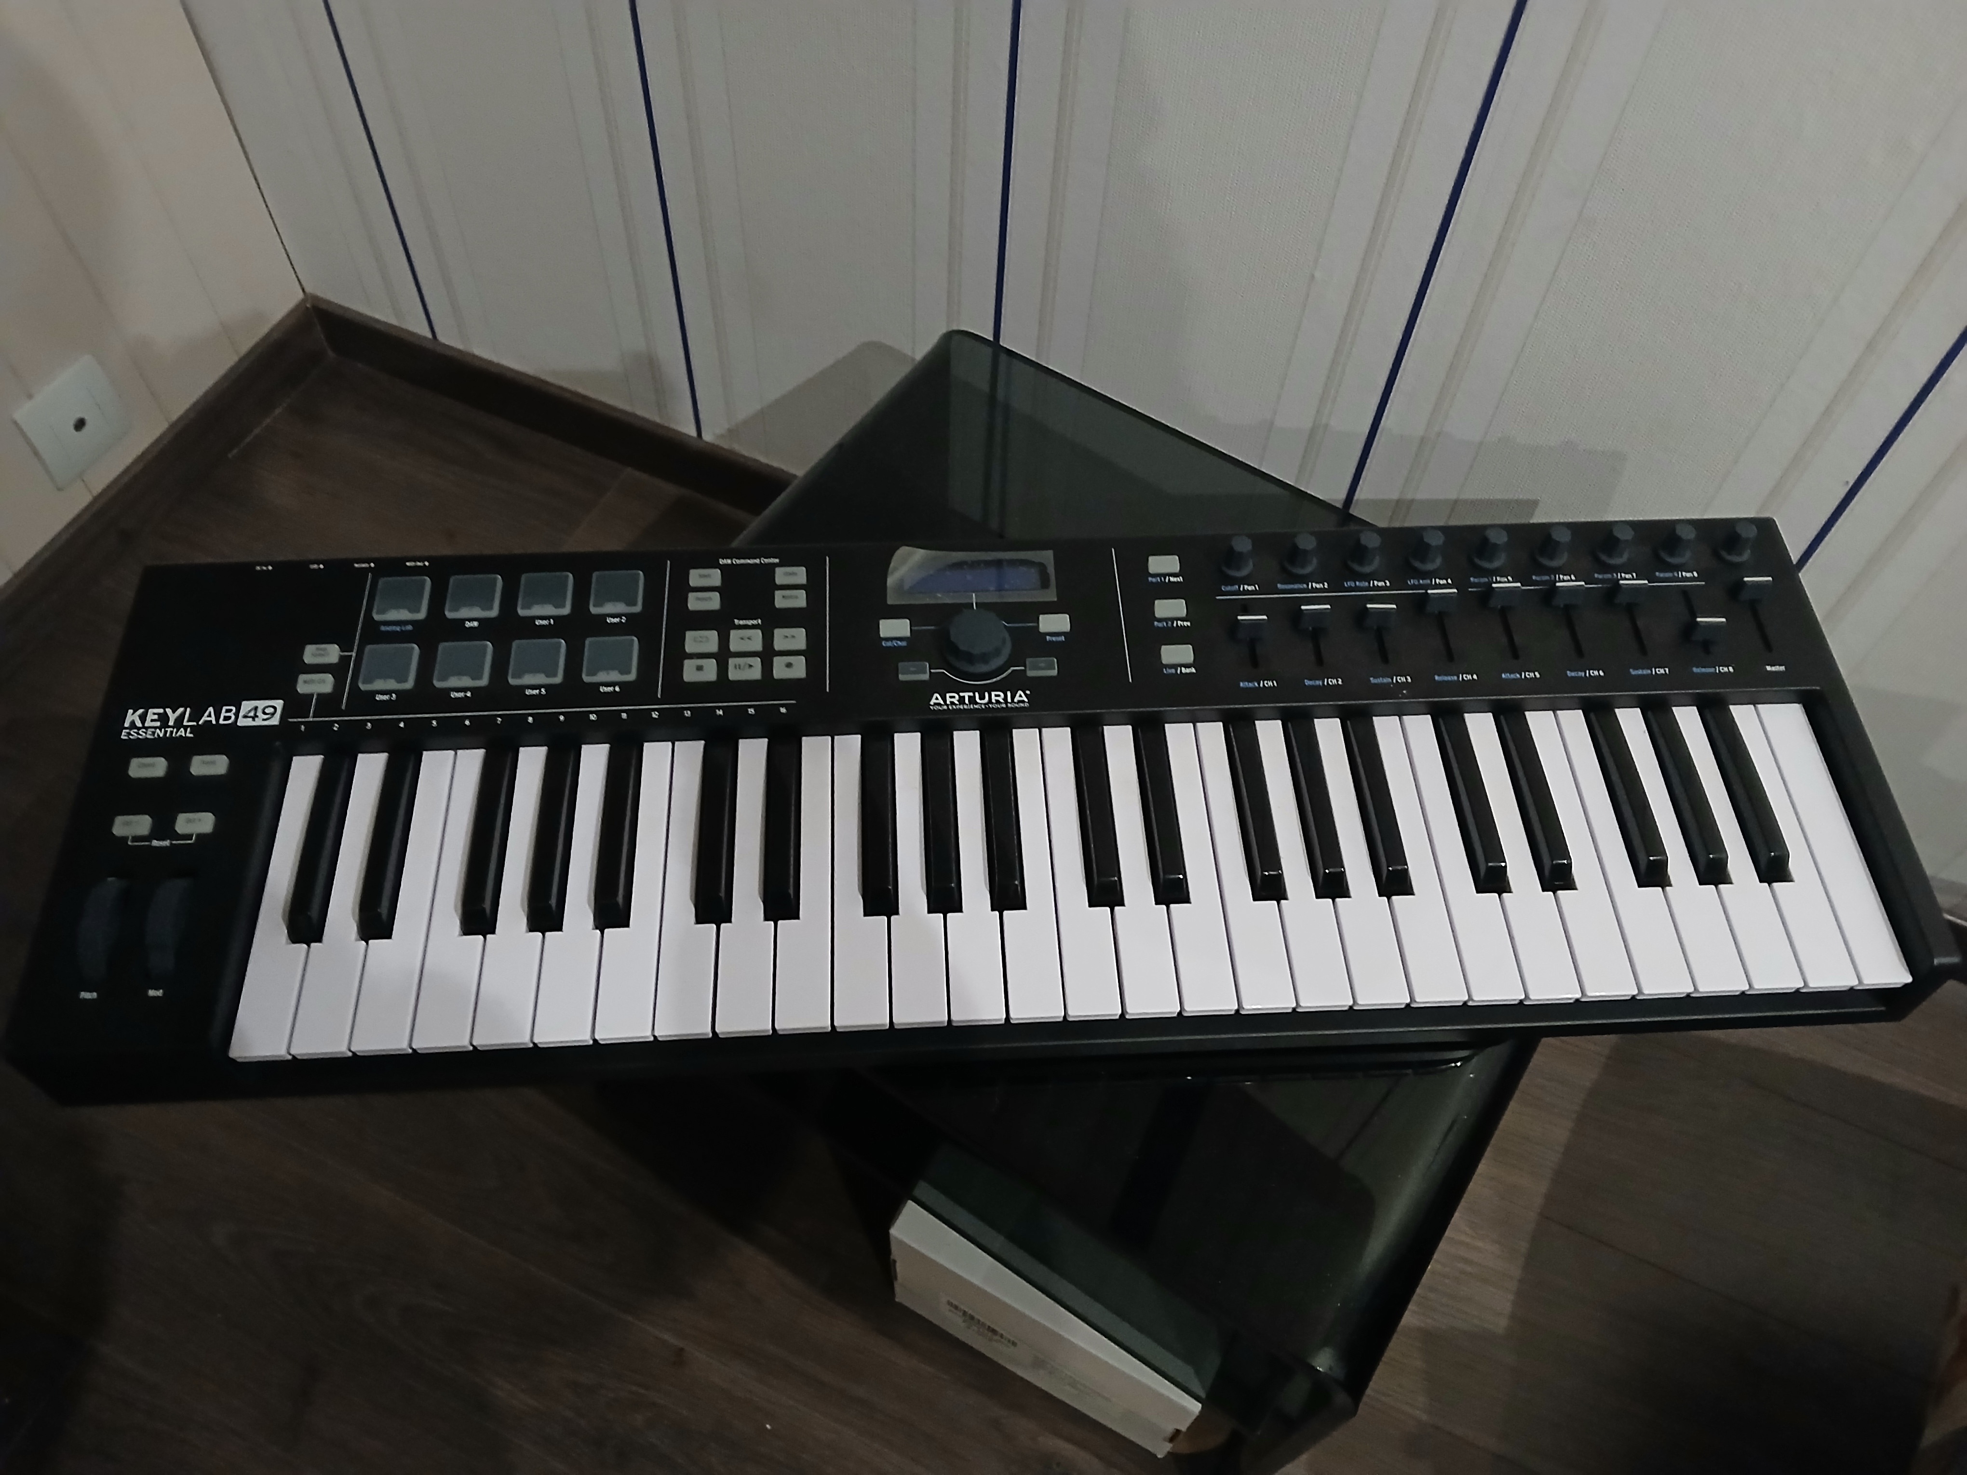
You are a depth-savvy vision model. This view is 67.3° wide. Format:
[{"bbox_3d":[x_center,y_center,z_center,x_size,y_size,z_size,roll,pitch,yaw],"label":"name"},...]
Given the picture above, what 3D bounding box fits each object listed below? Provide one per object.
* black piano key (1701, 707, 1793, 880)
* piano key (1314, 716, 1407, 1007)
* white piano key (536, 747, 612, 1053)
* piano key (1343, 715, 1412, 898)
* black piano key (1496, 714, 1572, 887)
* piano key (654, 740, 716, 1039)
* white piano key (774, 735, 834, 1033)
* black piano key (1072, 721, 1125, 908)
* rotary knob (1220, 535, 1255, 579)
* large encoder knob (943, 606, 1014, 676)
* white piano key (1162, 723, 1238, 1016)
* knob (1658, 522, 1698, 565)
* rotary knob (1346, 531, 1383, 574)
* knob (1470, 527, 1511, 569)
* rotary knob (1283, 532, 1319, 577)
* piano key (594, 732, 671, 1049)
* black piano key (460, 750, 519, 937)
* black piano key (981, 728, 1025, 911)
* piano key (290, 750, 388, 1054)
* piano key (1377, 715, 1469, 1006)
[{"bbox_3d":[0.338,0.021,0.652,0.014,0.012,0.089,-2,59,-3],"label":"black piano key"},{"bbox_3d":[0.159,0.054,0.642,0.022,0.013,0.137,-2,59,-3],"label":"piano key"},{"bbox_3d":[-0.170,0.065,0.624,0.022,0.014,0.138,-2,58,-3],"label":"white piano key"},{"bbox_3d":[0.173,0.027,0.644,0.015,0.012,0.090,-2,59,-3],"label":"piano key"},{"bbox_3d":[0.243,0.024,0.647,0.014,0.011,0.089,-2,59,-3],"label":"black piano key"},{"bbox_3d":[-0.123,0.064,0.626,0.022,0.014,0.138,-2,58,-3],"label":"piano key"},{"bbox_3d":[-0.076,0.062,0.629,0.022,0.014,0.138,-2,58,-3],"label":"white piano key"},{"bbox_3d":[0.050,0.031,0.638,0.014,0.011,0.089,-2,59,-3],"label":"black piano key"},{"bbox_3d":[0.120,-0.086,0.694,0.015,0.016,0.015,-2,59,-3],"label":"rotary knob"},{"bbox_3d":[-0.002,-0.044,0.664,0.030,0.015,0.030,-2,59,-3],"label":"large encoder knob"},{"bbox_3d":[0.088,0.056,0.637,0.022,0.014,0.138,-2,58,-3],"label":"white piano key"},{"bbox_3d":[0.331,-0.093,0.704,0.015,0.016,0.015,-2,59,-3],"label":"knob"},{"bbox_3d":[0.180,-0.087,0.693,0.015,0.015,0.015,-2,60,-3],"label":"rotary knob"},{"bbox_3d":[0.240,-0.090,0.696,0.015,0.015,0.015,-2,60,-3],"label":"knob"},{"bbox_3d":[0.150,-0.086,0.692,0.015,0.015,0.015,-2,60,-3],"label":"rotary knob"},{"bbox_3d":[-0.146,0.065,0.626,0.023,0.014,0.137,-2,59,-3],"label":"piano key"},{"bbox_3d":[-0.209,0.039,0.625,0.014,0.011,0.089,-2,59,-3],"label":"black piano key"},{"bbox_3d":[0.008,0.032,0.636,0.014,0.011,0.089,-2,59,-3],"label":"black piano key"},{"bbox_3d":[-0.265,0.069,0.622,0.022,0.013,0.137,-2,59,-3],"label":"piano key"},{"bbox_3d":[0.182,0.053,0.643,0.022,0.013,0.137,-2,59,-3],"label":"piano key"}]

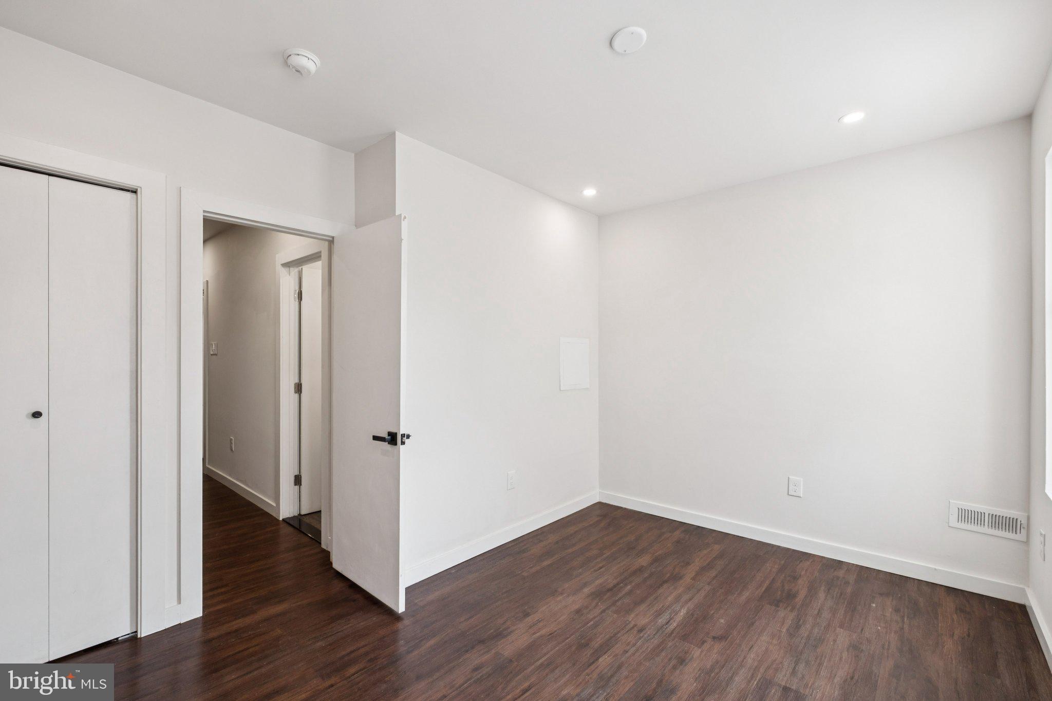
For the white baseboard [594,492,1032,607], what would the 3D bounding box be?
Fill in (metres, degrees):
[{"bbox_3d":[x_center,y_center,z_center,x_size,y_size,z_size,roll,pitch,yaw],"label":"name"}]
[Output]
[{"bbox_3d":[1.641,1.290,3.094,2.555,0.097,0.016,0,0,39],"label":"white baseboard"}]

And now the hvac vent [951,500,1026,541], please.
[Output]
[{"bbox_3d":[2.504,0.928,2.382,0.294,0.146,0.014,0,0,40],"label":"hvac vent"}]

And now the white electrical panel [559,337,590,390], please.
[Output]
[{"bbox_3d":[0.425,0.110,3.677,0.022,0.431,0.419,0,0,42],"label":"white electrical panel"}]

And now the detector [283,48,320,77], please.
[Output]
[{"bbox_3d":[-0.924,-1.185,1.813,0.138,0.041,0.138,0,0,0],"label":"detector"}]

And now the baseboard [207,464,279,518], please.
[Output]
[{"bbox_3d":[-2.728,1.301,4.150,2.018,0.097,0.016,0,0,40],"label":"baseboard"}]

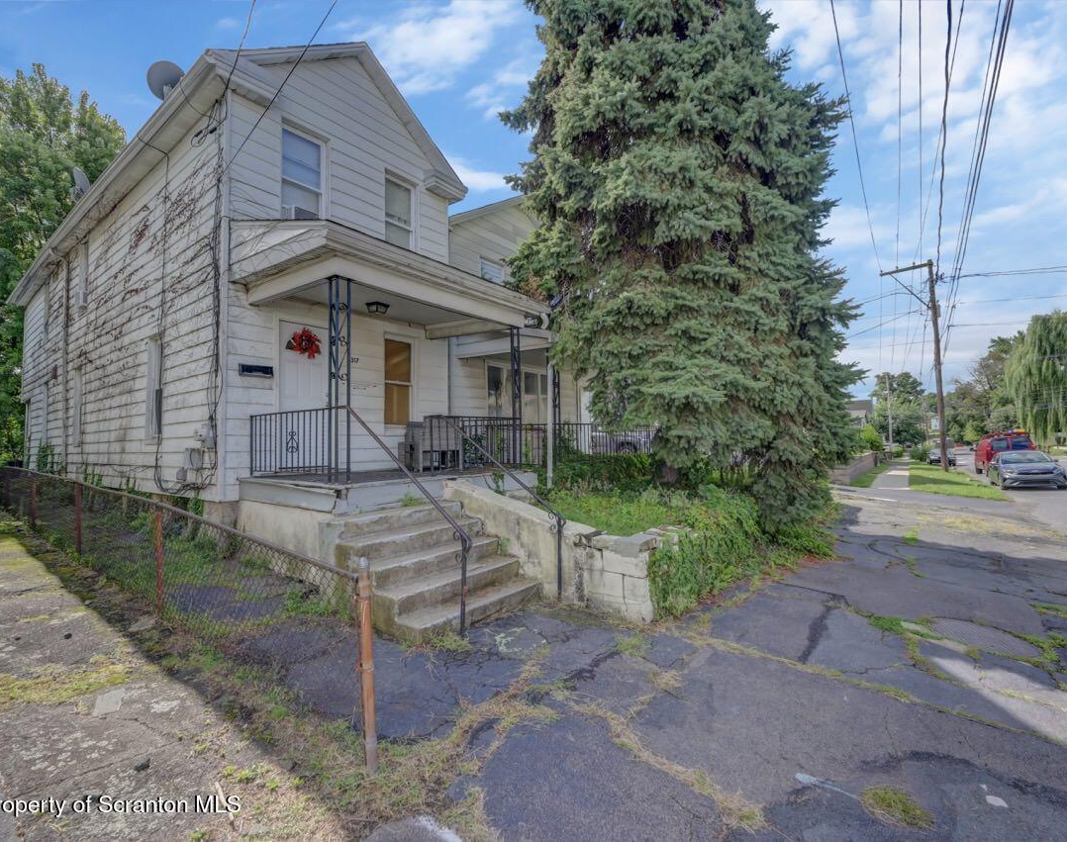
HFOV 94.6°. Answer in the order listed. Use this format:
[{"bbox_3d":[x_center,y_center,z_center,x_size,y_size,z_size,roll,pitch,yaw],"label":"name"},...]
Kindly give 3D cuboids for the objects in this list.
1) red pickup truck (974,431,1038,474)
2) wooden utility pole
[{"bbox_3d":[25.180,1.785,26.385,1.950,2.250,5.200,-5,-5,36],"label":"red pickup truck"},{"bbox_3d":[23.074,-3.292,29.860,2.650,12.660,0.450,-4,-3,36],"label":"wooden utility pole"}]

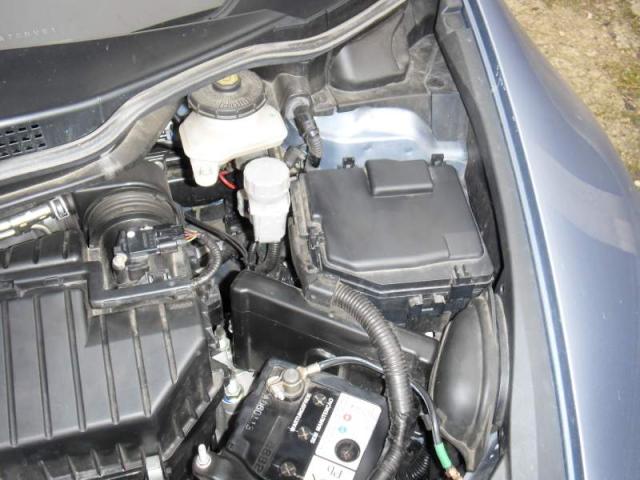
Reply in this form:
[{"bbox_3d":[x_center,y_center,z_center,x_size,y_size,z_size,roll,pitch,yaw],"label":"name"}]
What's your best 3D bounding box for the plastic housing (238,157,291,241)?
[{"bbox_3d":[-0.062,-0.045,0.800,0.054,0.087,0.053,-3,47,-4],"label":"plastic housing"}]

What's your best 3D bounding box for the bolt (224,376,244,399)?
[{"bbox_3d":[-0.095,0.164,0.780,0.021,0.019,0.019,-3,47,-4],"label":"bolt"}]

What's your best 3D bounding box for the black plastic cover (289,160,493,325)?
[{"bbox_3d":[0.073,-0.001,0.845,0.211,0.092,0.170,-3,47,-4],"label":"black plastic cover"}]

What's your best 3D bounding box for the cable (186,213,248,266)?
[{"bbox_3d":[-0.126,-0.001,0.860,0.073,0.035,0.046,-3,47,-4],"label":"cable"}]

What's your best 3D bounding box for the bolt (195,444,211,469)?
[{"bbox_3d":[-0.110,0.203,0.660,0.012,0.023,0.012,-3,47,-4],"label":"bolt"}]

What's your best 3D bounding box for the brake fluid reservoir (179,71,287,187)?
[{"bbox_3d":[-0.102,-0.133,0.840,0.117,0.098,0.100,-3,47,-4],"label":"brake fluid reservoir"}]

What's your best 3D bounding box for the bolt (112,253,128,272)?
[{"bbox_3d":[-0.213,0.024,0.750,0.013,0.016,0.013,-3,47,-4],"label":"bolt"}]

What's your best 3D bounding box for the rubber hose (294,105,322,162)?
[{"bbox_3d":[-0.015,-0.133,0.880,0.032,0.072,0.022,-3,47,-4],"label":"rubber hose"}]

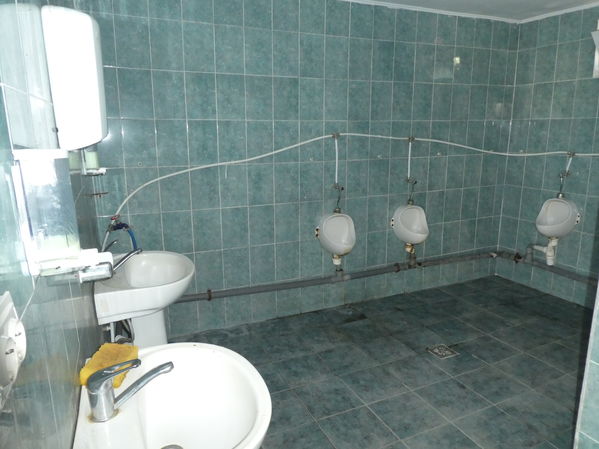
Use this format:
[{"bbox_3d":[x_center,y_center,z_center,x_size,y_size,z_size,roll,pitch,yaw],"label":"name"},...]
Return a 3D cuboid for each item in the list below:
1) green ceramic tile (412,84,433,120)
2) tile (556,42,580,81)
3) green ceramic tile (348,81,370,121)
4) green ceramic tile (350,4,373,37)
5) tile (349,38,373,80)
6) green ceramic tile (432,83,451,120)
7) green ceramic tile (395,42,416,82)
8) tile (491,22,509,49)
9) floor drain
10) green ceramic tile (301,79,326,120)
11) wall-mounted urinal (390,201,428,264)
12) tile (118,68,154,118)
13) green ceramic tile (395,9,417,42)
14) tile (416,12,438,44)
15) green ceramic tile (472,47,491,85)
[{"bbox_3d":[1.023,-1.012,3.445,0.200,0.300,0.010,-6,14,-23],"label":"green ceramic tile"},{"bbox_3d":[2.127,-1.288,3.276,0.010,0.295,0.198,-5,13,-20],"label":"tile"},{"bbox_3d":[0.460,-0.947,3.179,0.198,0.297,0.010,-6,14,-22],"label":"green ceramic tile"},{"bbox_3d":[0.452,-1.491,3.041,0.198,0.235,0.010,-6,14,-23],"label":"green ceramic tile"},{"bbox_3d":[0.458,-1.239,3.112,0.198,0.297,0.010,-6,14,-22],"label":"tile"},{"bbox_3d":[1.210,-1.032,3.524,0.200,0.300,0.010,-6,14,-23],"label":"green ceramic tile"},{"bbox_3d":[0.822,-1.269,3.253,0.198,0.295,0.010,-6,14,-23],"label":"green ceramic tile"},{"bbox_3d":[1.738,-1.625,3.579,0.198,0.235,0.010,-6,14,-23],"label":"tile"},{"bbox_3d":[0.957,0.851,2.769,0.144,0.010,0.144,-6,14,-23],"label":"floor drain"},{"bbox_3d":[0.092,-0.916,3.055,0.200,0.300,0.010,-6,14,-23],"label":"green ceramic tile"},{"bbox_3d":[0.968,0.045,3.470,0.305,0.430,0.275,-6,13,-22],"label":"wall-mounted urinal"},{"bbox_3d":[-1.017,-0.805,2.588,0.200,0.300,0.010,-6,13,-22],"label":"tile"},{"bbox_3d":[0.824,-1.535,3.216,0.200,0.227,0.010,-6,13,-22],"label":"green ceramic tile"},{"bbox_3d":[1.015,-1.565,3.303,0.200,0.250,0.010,-6,13,-22],"label":"tile"},{"bbox_3d":[1.573,-1.352,3.589,0.200,0.300,0.010,-6,13,-22],"label":"green ceramic tile"}]

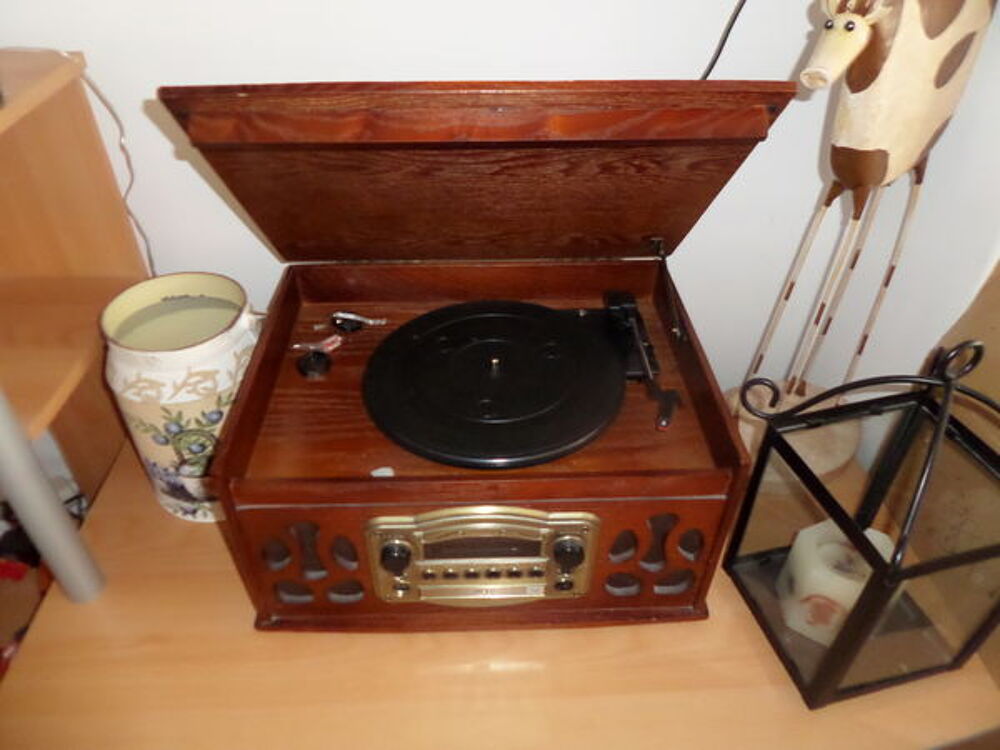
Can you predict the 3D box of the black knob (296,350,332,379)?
[{"bbox_3d":[-0.206,-0.012,0.771,0.035,0.014,0.035,-1,39,-2],"label":"black knob"}]

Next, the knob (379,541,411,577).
[{"bbox_3d":[-0.099,0.174,0.658,0.030,0.030,0.017,-1,39,-2],"label":"knob"}]

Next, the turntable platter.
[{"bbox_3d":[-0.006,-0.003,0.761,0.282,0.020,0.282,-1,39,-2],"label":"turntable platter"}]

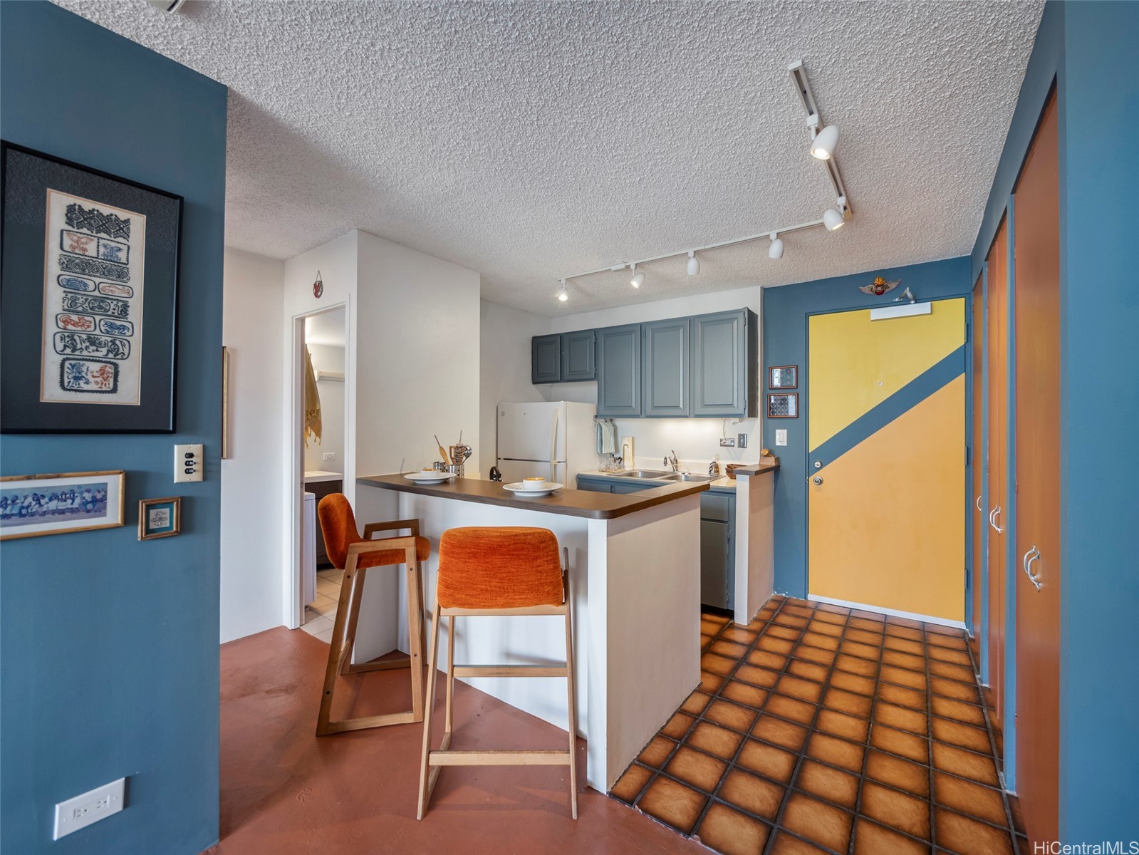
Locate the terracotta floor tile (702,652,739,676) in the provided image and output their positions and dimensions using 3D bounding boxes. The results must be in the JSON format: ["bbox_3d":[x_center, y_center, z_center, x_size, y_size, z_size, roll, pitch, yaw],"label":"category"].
[{"bbox_3d":[0.836,1.337,2.606,0.197,0.012,0.197,0,0,37],"label":"terracotta floor tile"}]

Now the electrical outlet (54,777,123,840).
[{"bbox_3d":[-1.276,1.014,1.228,0.009,0.084,0.128,0,0,37],"label":"electrical outlet"}]

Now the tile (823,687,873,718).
[{"bbox_3d":[1.331,1.320,2.205,0.196,0.012,0.196,0,0,36],"label":"tile"}]

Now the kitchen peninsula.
[{"bbox_3d":[-0.231,0.809,2.509,1.659,1.013,0.960,0,0,37],"label":"kitchen peninsula"}]

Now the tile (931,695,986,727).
[{"bbox_3d":[1.762,1.292,2.100,0.189,0.010,0.190,0,0,37],"label":"tile"}]

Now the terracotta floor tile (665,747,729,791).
[{"bbox_3d":[0.492,1.319,1.781,0.188,0.012,0.187,-1,-1,37],"label":"terracotta floor tile"}]

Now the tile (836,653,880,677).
[{"bbox_3d":[1.584,1.320,2.538,0.196,0.012,0.196,0,0,36],"label":"tile"}]

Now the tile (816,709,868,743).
[{"bbox_3d":[1.210,1.318,2.043,0.186,0.010,0.186,0,0,37],"label":"tile"}]

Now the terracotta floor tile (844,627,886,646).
[{"bbox_3d":[1.869,1.321,2.913,0.186,0.010,0.186,0,0,37],"label":"terracotta floor tile"}]

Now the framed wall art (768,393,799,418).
[{"bbox_3d":[1.667,-0.168,3.598,0.222,0.190,0.020,0,0,35],"label":"framed wall art"}]

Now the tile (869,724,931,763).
[{"bbox_3d":[1.361,1.305,1.902,0.188,0.012,0.187,-1,-1,37],"label":"tile"}]

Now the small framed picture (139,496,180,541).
[{"bbox_3d":[-1.169,0.257,1.313,0.018,0.107,0.090,0,0,37],"label":"small framed picture"}]

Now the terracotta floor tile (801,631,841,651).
[{"bbox_3d":[1.558,1.321,2.858,0.186,0.010,0.186,0,0,37],"label":"terracotta floor tile"}]

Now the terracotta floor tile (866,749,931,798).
[{"bbox_3d":[1.265,1.337,1.775,0.197,0.012,0.197,0,0,37],"label":"terracotta floor tile"}]

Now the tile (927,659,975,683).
[{"bbox_3d":[2.074,1.337,2.500,0.197,0.012,0.197,0,0,37],"label":"tile"}]

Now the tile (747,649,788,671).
[{"bbox_3d":[1.135,1.337,2.653,0.197,0.012,0.197,0,0,37],"label":"tile"}]

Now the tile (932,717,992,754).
[{"bbox_3d":[1.649,1.301,1.946,0.188,0.012,0.187,-1,-1,37],"label":"tile"}]

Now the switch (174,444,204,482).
[{"bbox_3d":[-1.131,0.107,1.371,0.012,0.114,0.070,0,0,37],"label":"switch"}]

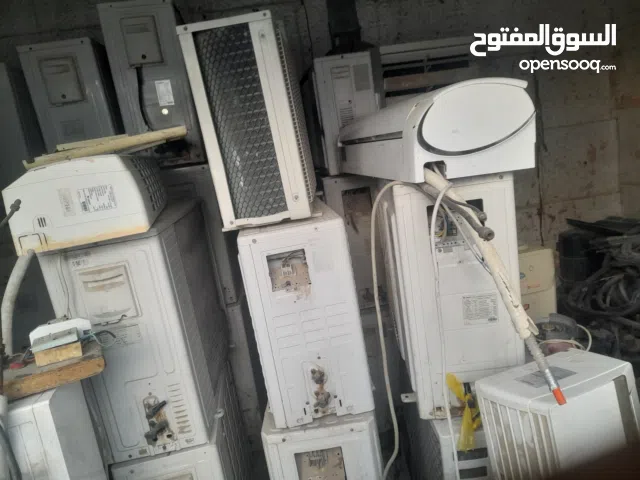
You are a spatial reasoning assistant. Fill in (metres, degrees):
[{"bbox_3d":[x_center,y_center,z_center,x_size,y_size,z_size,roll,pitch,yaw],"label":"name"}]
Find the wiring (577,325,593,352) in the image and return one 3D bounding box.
[{"bbox_3d":[0.744,0.276,1.300,0.045,0.083,0.050,-10,13,-2],"label":"wiring"}]

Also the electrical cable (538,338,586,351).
[{"bbox_3d":[0.682,0.297,1.300,0.135,0.040,0.060,-10,13,-2],"label":"electrical cable"}]

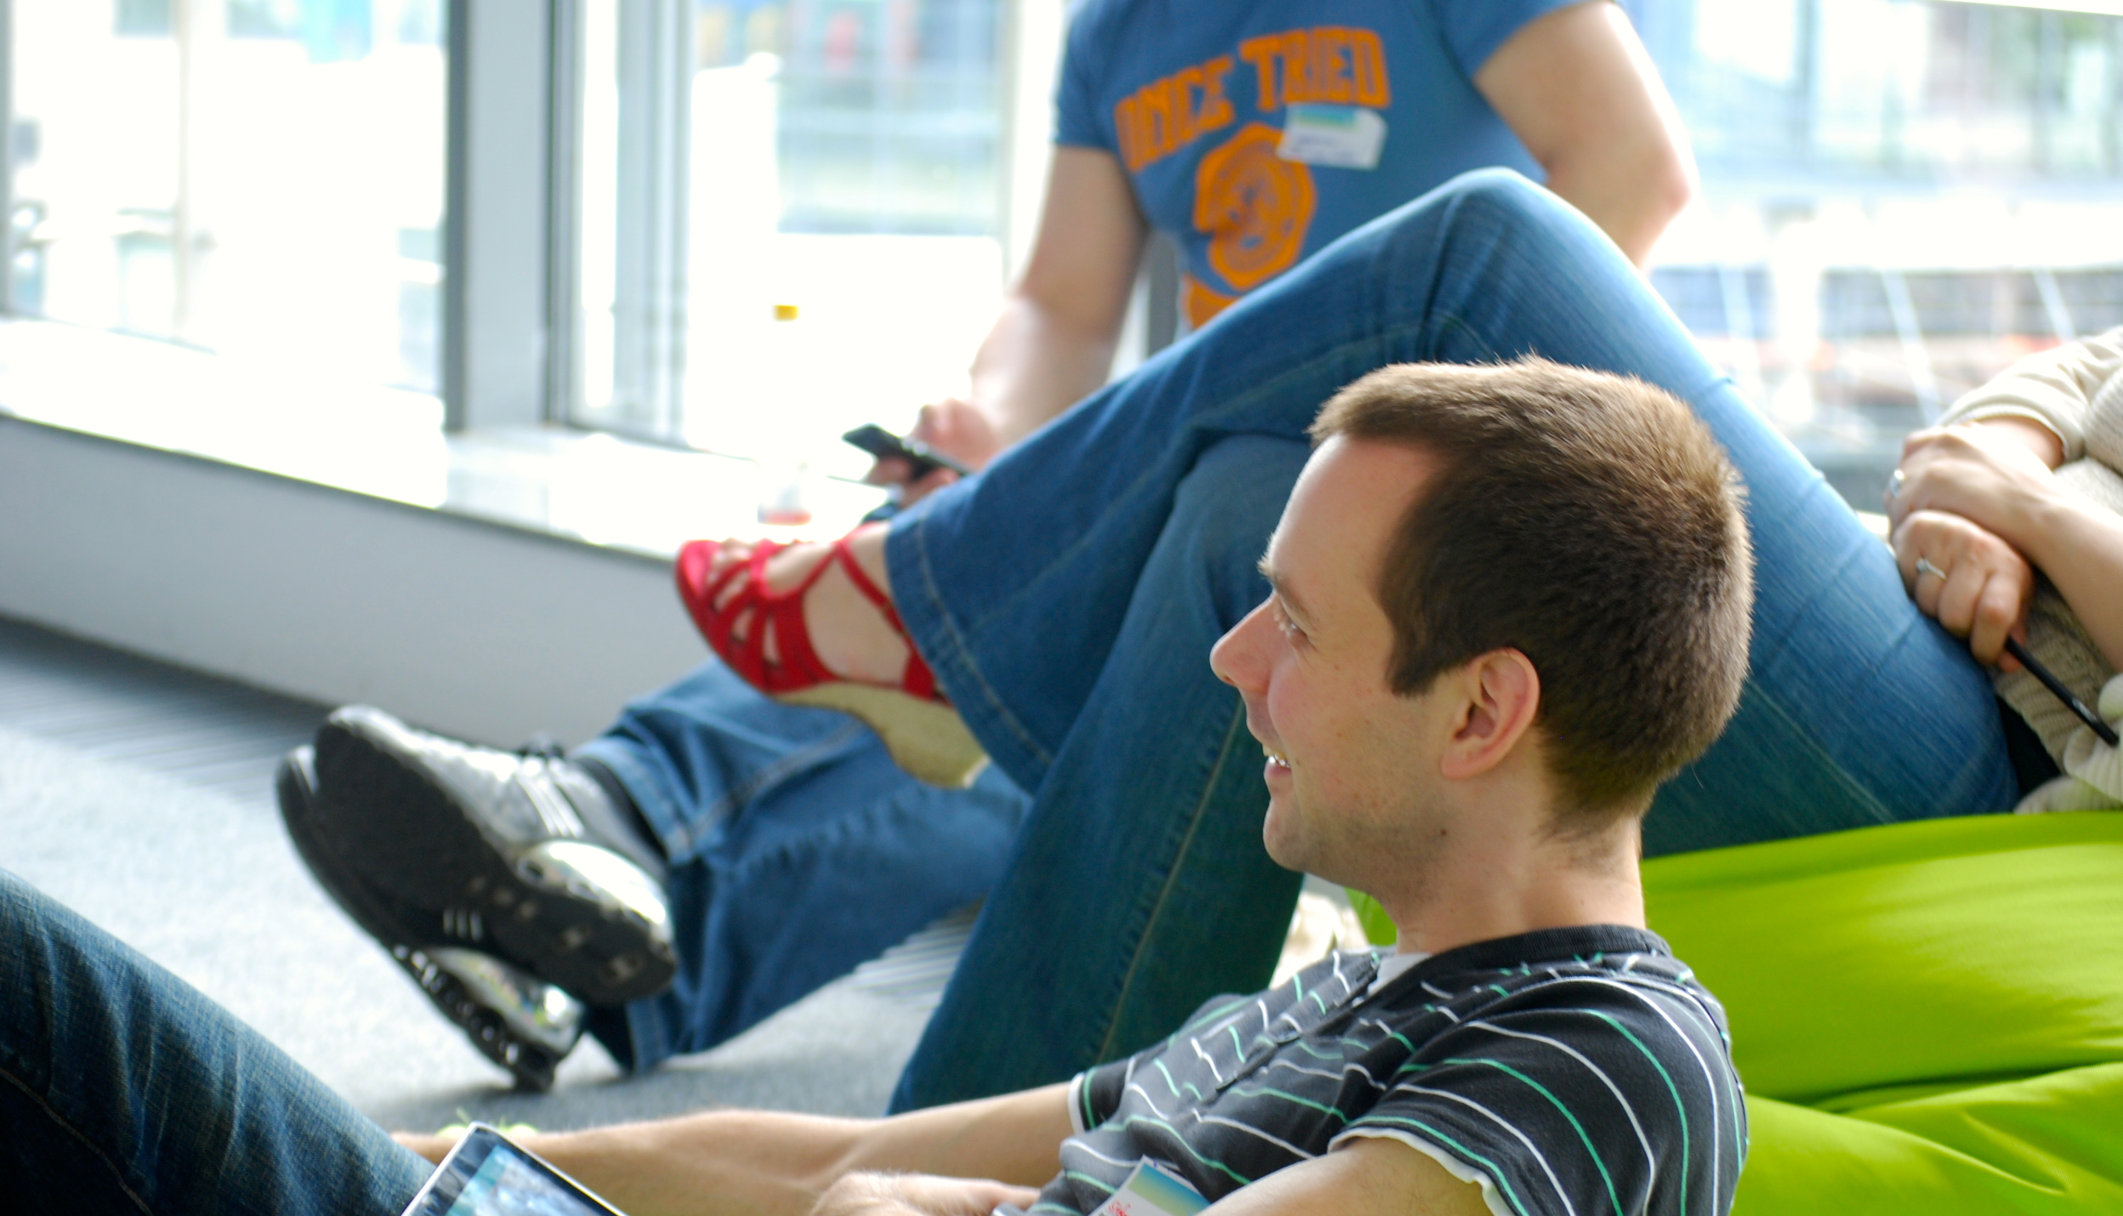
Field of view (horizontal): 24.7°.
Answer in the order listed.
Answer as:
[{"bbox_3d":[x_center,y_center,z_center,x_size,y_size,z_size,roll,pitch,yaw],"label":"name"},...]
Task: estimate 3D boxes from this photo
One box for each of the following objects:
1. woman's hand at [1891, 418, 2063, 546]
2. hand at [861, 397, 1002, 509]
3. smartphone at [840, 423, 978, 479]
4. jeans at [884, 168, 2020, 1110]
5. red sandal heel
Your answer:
[{"bbox_3d":[0.530,-0.069,2.810,0.105,0.075,0.080,-5,19,21],"label":"woman's hand"},{"bbox_3d":[-0.096,-0.118,3.670,0.108,0.088,0.090,-4,11,-31],"label":"hand"},{"bbox_3d":[-0.109,-0.114,3.650,0.115,0.013,0.060,25,-18,-16],"label":"smartphone"},{"bbox_3d":[0.243,0.074,3.000,0.750,0.660,0.400,5,10,18],"label":"jeans"},{"bbox_3d":[-0.140,0.019,3.080,0.235,0.125,0.088,30,13,8],"label":"red sandal heel"}]

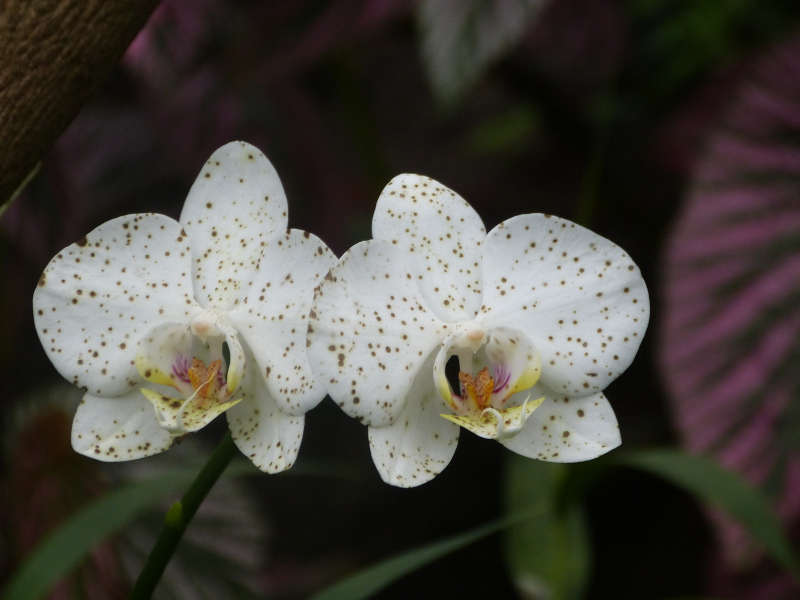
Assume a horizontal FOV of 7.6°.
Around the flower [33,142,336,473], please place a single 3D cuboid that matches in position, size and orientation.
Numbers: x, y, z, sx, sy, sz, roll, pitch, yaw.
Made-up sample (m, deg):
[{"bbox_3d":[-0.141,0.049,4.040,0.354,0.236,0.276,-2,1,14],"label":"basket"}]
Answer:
[{"bbox_3d":[-0.058,0.002,1.630,0.088,0.088,0.036,10,11,21],"label":"flower"}]

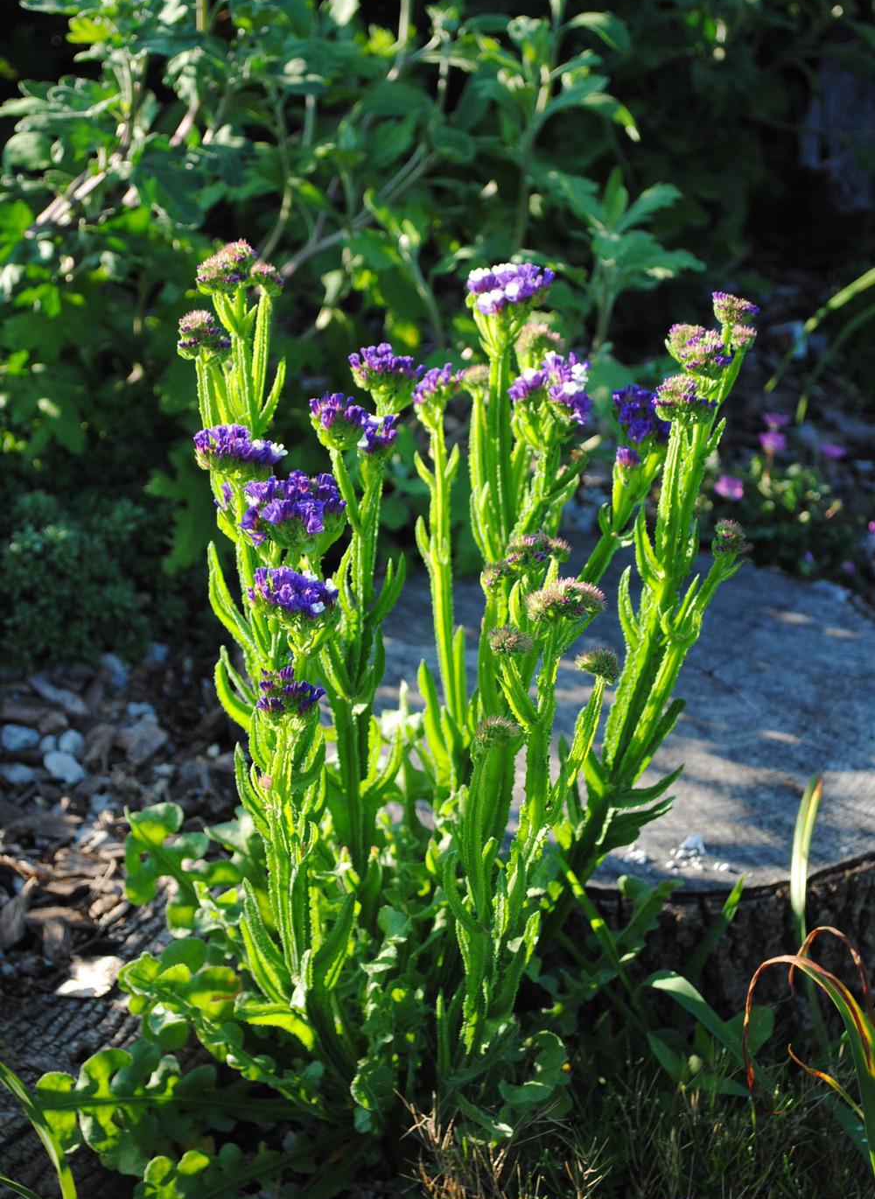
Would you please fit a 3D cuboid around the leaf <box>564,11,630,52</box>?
[{"bbox_3d":[0.125,-0.445,2.050,0.052,0.028,0.032,0,29,0],"label":"leaf"}]

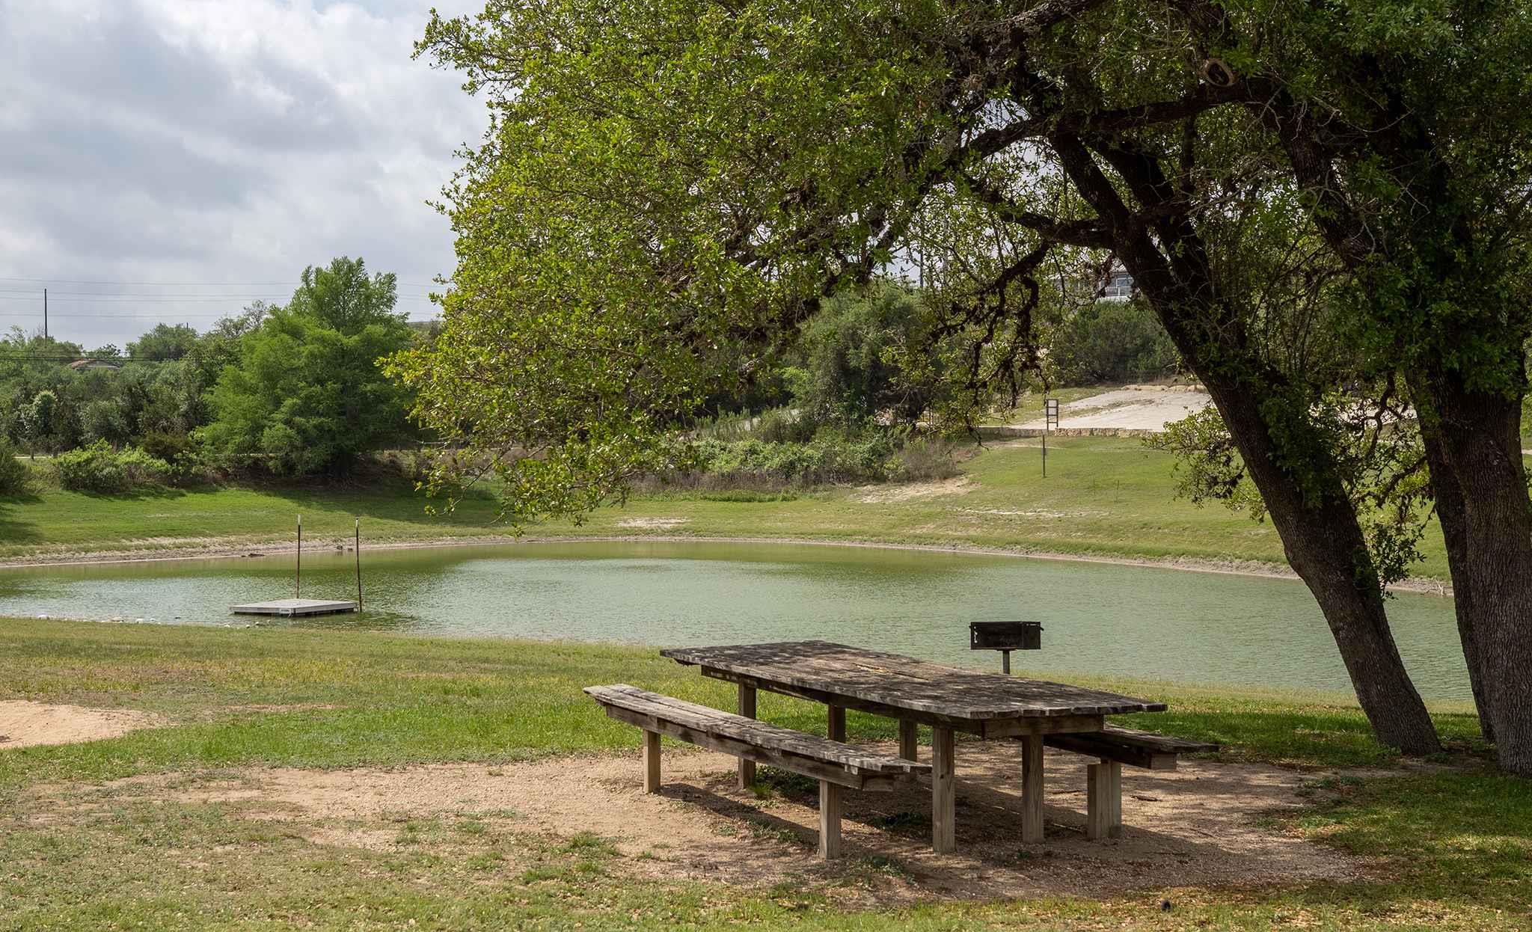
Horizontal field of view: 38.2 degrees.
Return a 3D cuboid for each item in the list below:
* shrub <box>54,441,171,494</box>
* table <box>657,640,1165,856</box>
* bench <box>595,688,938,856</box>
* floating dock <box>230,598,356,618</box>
[{"bbox_3d":[-23.942,0.066,81.000,4.250,1.930,3.100,0,0,-16],"label":"shrub"},{"bbox_3d":[0.639,1.505,11.987,1.087,0.767,3.651,0,0,-26],"label":"table"},{"bbox_3d":[-0.168,1.617,11.669,0.273,0.543,3.726,0,0,-26],"label":"bench"},{"bbox_3d":[-9.164,2.791,43.001,1.580,0.210,2.000,0,0,24],"label":"floating dock"}]

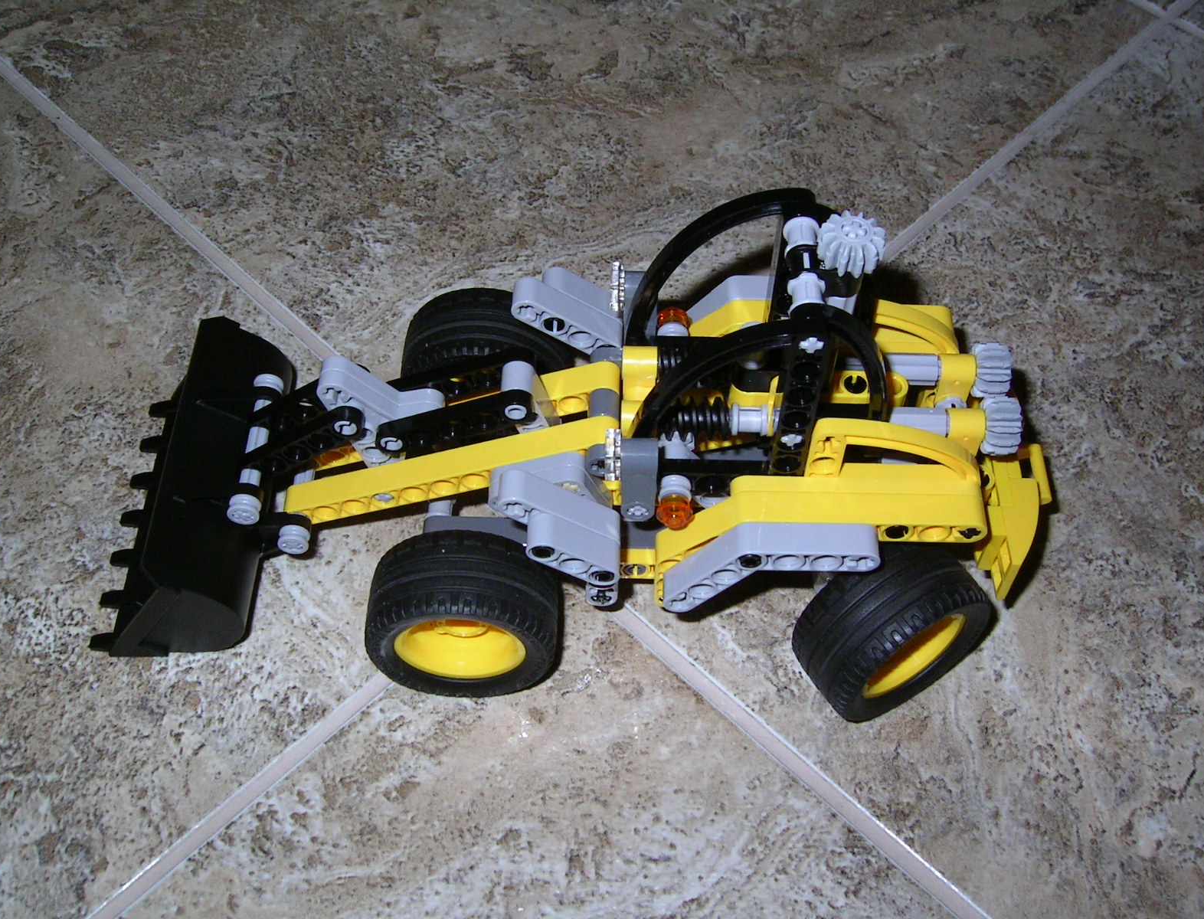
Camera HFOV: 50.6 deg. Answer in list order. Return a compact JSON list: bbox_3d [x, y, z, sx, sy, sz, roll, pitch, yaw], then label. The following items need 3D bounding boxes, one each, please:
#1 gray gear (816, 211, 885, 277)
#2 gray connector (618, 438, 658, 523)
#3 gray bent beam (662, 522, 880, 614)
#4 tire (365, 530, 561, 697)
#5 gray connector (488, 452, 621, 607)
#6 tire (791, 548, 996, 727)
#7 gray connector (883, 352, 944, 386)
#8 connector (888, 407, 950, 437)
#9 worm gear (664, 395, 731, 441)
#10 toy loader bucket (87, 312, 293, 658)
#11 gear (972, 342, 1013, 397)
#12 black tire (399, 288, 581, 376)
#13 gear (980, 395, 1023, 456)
[{"bbox_3d":[0.049,-0.042,0.248,0.013,0.008,0.013,1,54,0],"label":"gray gear"},{"bbox_3d":[0.008,0.004,0.271,0.008,0.023,0.008,1,54,0],"label":"gray connector"},{"bbox_3d":[0.037,0.024,0.281,0.046,0.027,0.008,1,54,0],"label":"gray bent beam"},{"bbox_3d":[-0.032,0.036,0.293,0.043,0.043,0.022,1,54,0],"label":"tire"},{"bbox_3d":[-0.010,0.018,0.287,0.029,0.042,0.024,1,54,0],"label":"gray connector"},{"bbox_3d":[0.066,0.039,0.292,0.043,0.043,0.022,-26,58,-18],"label":"tire"},{"bbox_3d":[0.069,-0.021,0.292,0.015,0.007,0.007,1,54,0],"label":"gray connector"},{"bbox_3d":[0.069,-0.008,0.283,0.015,0.007,0.007,1,54,0],"label":"connector"},{"bbox_3d":[0.020,-0.009,0.283,0.016,0.010,0.010,1,54,0],"label":"worm gear"},{"bbox_3d":[-0.100,0.005,0.316,0.048,0.038,0.080,1,54,0],"label":"toy loader bucket"},{"bbox_3d":[0.089,-0.021,0.292,0.008,0.013,0.013,1,54,0],"label":"gear"},{"bbox_3d":[-0.030,-0.023,0.336,0.043,0.043,0.022,1,54,0],"label":"black tire"},{"bbox_3d":[0.089,-0.008,0.281,0.008,0.014,0.014,1,54,0],"label":"gear"}]

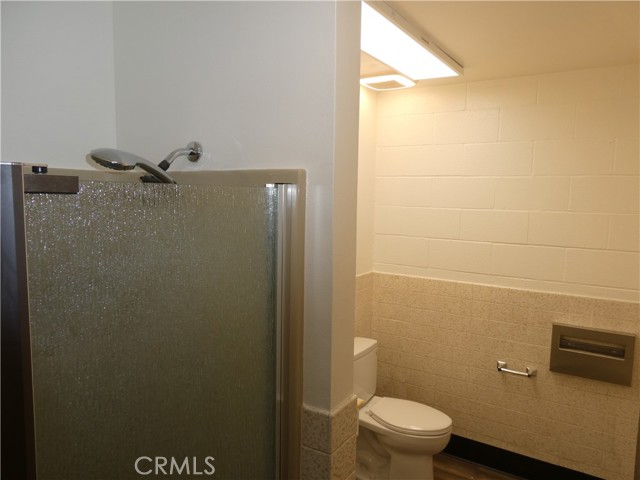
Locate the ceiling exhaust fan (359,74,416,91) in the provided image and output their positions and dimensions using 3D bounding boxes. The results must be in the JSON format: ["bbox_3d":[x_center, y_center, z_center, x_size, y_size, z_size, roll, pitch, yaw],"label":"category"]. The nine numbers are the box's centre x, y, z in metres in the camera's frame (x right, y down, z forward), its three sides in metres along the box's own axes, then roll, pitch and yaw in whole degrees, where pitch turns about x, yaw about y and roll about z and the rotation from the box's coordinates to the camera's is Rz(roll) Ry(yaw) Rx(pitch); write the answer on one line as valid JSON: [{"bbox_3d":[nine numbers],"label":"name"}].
[{"bbox_3d":[0.418,-0.985,2.752,0.285,0.030,0.295,4,7,31],"label":"ceiling exhaust fan"}]

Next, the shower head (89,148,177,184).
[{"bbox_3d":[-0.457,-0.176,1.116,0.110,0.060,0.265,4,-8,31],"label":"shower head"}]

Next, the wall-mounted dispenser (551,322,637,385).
[{"bbox_3d":[1.530,0.638,2.506,0.402,0.283,0.055,5,7,33],"label":"wall-mounted dispenser"}]

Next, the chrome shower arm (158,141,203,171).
[{"bbox_3d":[-0.400,-0.232,1.230,0.062,0.097,0.135,4,7,31],"label":"chrome shower arm"}]

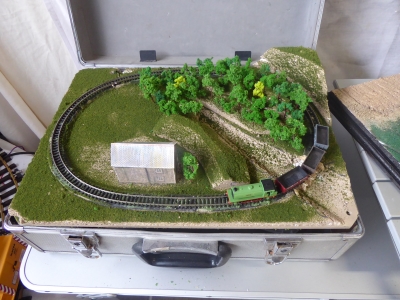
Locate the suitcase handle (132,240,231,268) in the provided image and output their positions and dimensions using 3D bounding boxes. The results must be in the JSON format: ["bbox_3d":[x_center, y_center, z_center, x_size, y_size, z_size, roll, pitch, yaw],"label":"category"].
[{"bbox_3d":[-0.023,0.130,0.348,0.120,0.031,0.034,0,52,4],"label":"suitcase handle"}]

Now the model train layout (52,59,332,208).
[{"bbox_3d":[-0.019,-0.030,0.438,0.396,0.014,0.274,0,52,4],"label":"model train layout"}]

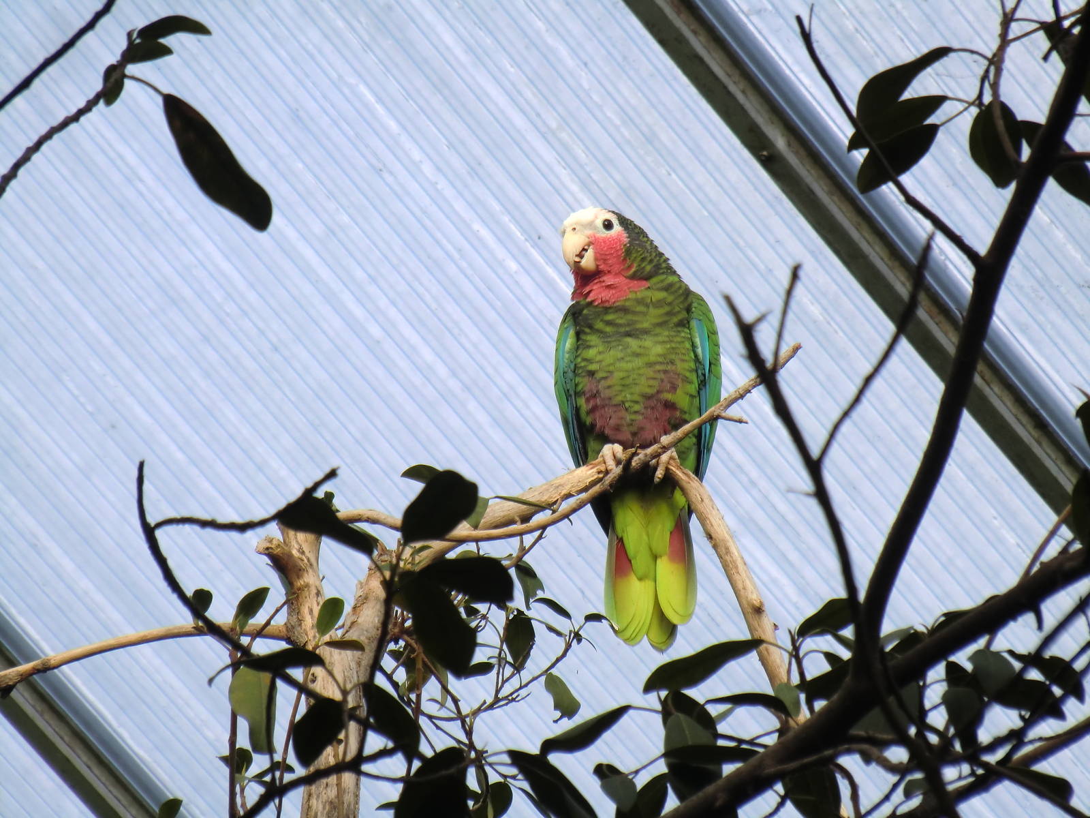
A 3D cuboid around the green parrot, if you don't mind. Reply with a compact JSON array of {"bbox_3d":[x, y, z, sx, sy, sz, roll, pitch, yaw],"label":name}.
[{"bbox_3d":[0.065,0.013,5.300,0.117,0.305,0.135,-5,-13,6],"label":"green parrot"}]

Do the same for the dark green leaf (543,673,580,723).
[{"bbox_3d":[0.011,0.199,5.200,0.019,0.037,0.014,-23,-10,2],"label":"dark green leaf"}]

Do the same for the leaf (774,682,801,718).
[{"bbox_3d":[0.164,0.197,5.100,0.016,0.027,0.013,-17,-11,2],"label":"leaf"}]

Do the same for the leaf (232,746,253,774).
[{"bbox_3d":[-0.209,0.242,5.200,0.015,0.019,0.012,3,-11,0],"label":"leaf"}]

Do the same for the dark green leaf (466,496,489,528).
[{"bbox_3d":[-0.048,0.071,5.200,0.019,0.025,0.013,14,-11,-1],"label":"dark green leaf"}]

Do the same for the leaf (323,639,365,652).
[{"bbox_3d":[-0.139,0.163,5.220,0.029,0.010,0.016,0,-25,0],"label":"leaf"}]

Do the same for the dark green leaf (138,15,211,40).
[{"bbox_3d":[-0.238,-0.245,4.850,0.048,0.016,0.020,0,-25,0],"label":"dark green leaf"}]

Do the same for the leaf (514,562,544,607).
[{"bbox_3d":[-0.011,0.121,5.200,0.018,0.033,0.014,-22,-11,2],"label":"leaf"}]

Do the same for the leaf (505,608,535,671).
[{"bbox_3d":[-0.017,0.159,5.200,0.020,0.042,0.013,-5,-11,0],"label":"leaf"}]

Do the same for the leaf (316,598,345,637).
[{"bbox_3d":[-0.148,0.143,5.200,0.017,0.029,0.011,20,-11,-2],"label":"leaf"}]

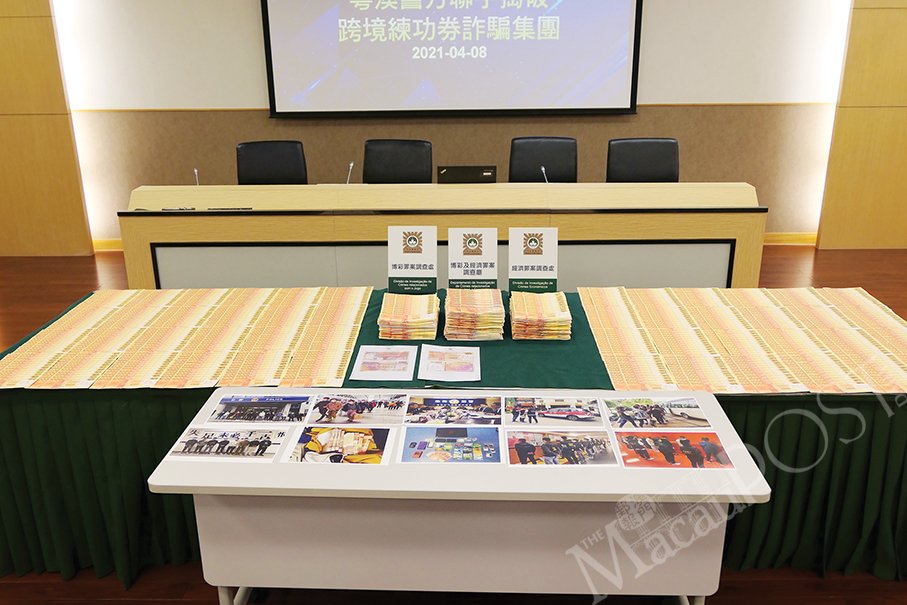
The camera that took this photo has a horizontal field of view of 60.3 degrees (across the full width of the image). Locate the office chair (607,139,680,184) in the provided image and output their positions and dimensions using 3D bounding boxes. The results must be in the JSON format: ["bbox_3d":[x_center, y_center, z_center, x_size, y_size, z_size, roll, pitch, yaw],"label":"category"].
[{"bbox_3d":[1.318,-0.489,5.239,0.610,1.130,0.640,-3,19,-5],"label":"office chair"}]

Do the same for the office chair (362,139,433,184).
[{"bbox_3d":[-0.410,-0.483,5.287,0.610,1.130,0.640,2,19,9],"label":"office chair"}]

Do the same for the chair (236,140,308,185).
[{"bbox_3d":[-1.212,-0.481,5.310,0.610,1.130,0.640,-4,19,-9],"label":"chair"}]

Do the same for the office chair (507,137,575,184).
[{"bbox_3d":[0.598,-0.486,5.258,0.610,1.130,0.640,1,19,5],"label":"office chair"}]

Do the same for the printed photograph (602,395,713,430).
[{"bbox_3d":[0.613,0.335,2.374,0.297,0.003,0.210,0,19,2],"label":"printed photograph"}]

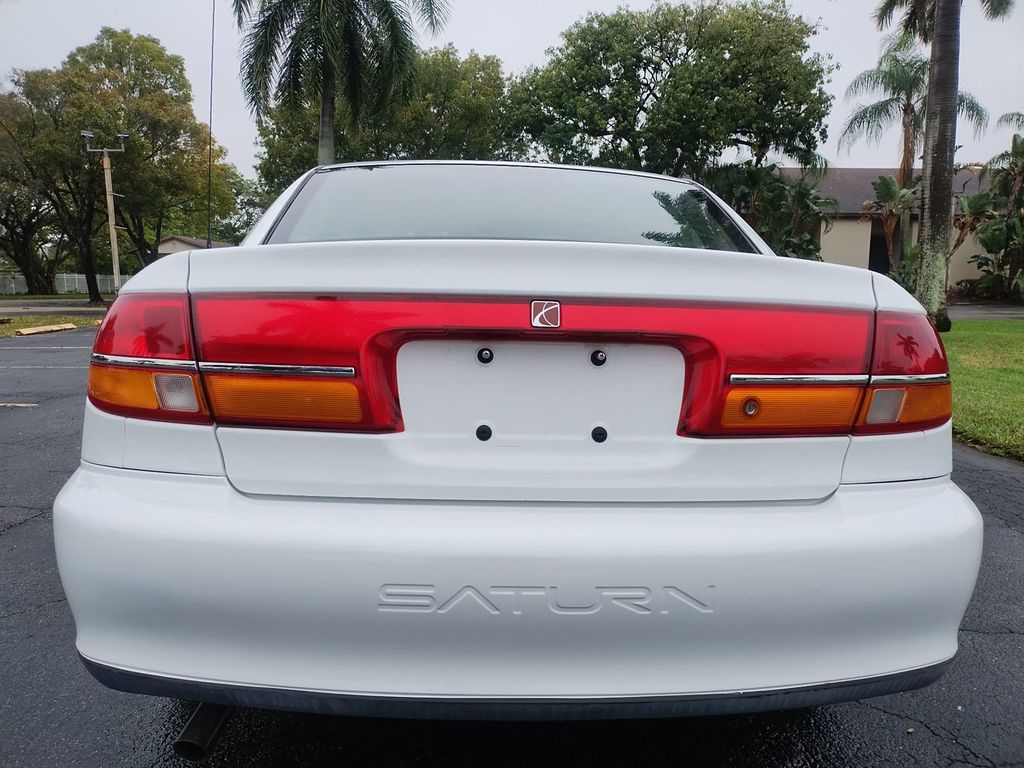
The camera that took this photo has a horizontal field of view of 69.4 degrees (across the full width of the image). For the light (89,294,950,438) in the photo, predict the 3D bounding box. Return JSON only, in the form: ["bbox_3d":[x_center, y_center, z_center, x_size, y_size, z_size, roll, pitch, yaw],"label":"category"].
[{"bbox_3d":[0.040,-0.035,1.215,1.520,0.210,0.250,0,8,-3],"label":"light"}]

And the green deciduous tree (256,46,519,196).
[{"bbox_3d":[-6.182,-10.342,36.932,12.999,12.370,11.000,0,8,0],"label":"green deciduous tree"}]

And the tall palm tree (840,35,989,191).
[{"bbox_3d":[13.865,-7.358,25.728,5.042,9.096,5.042,0,8,0],"label":"tall palm tree"}]

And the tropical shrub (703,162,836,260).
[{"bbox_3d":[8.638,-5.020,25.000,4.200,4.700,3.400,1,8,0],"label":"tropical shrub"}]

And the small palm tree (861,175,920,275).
[{"bbox_3d":[12.771,-4.868,25.064,2.024,4.338,2.000,0,8,0],"label":"small palm tree"}]

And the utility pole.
[{"bbox_3d":[-14.501,-5.827,26.457,1.708,6.251,0.500,0,8,0],"label":"utility pole"}]

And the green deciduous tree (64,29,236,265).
[{"bbox_3d":[-17.437,-10.476,35.909,8.295,12.849,8.600,0,8,0],"label":"green deciduous tree"}]

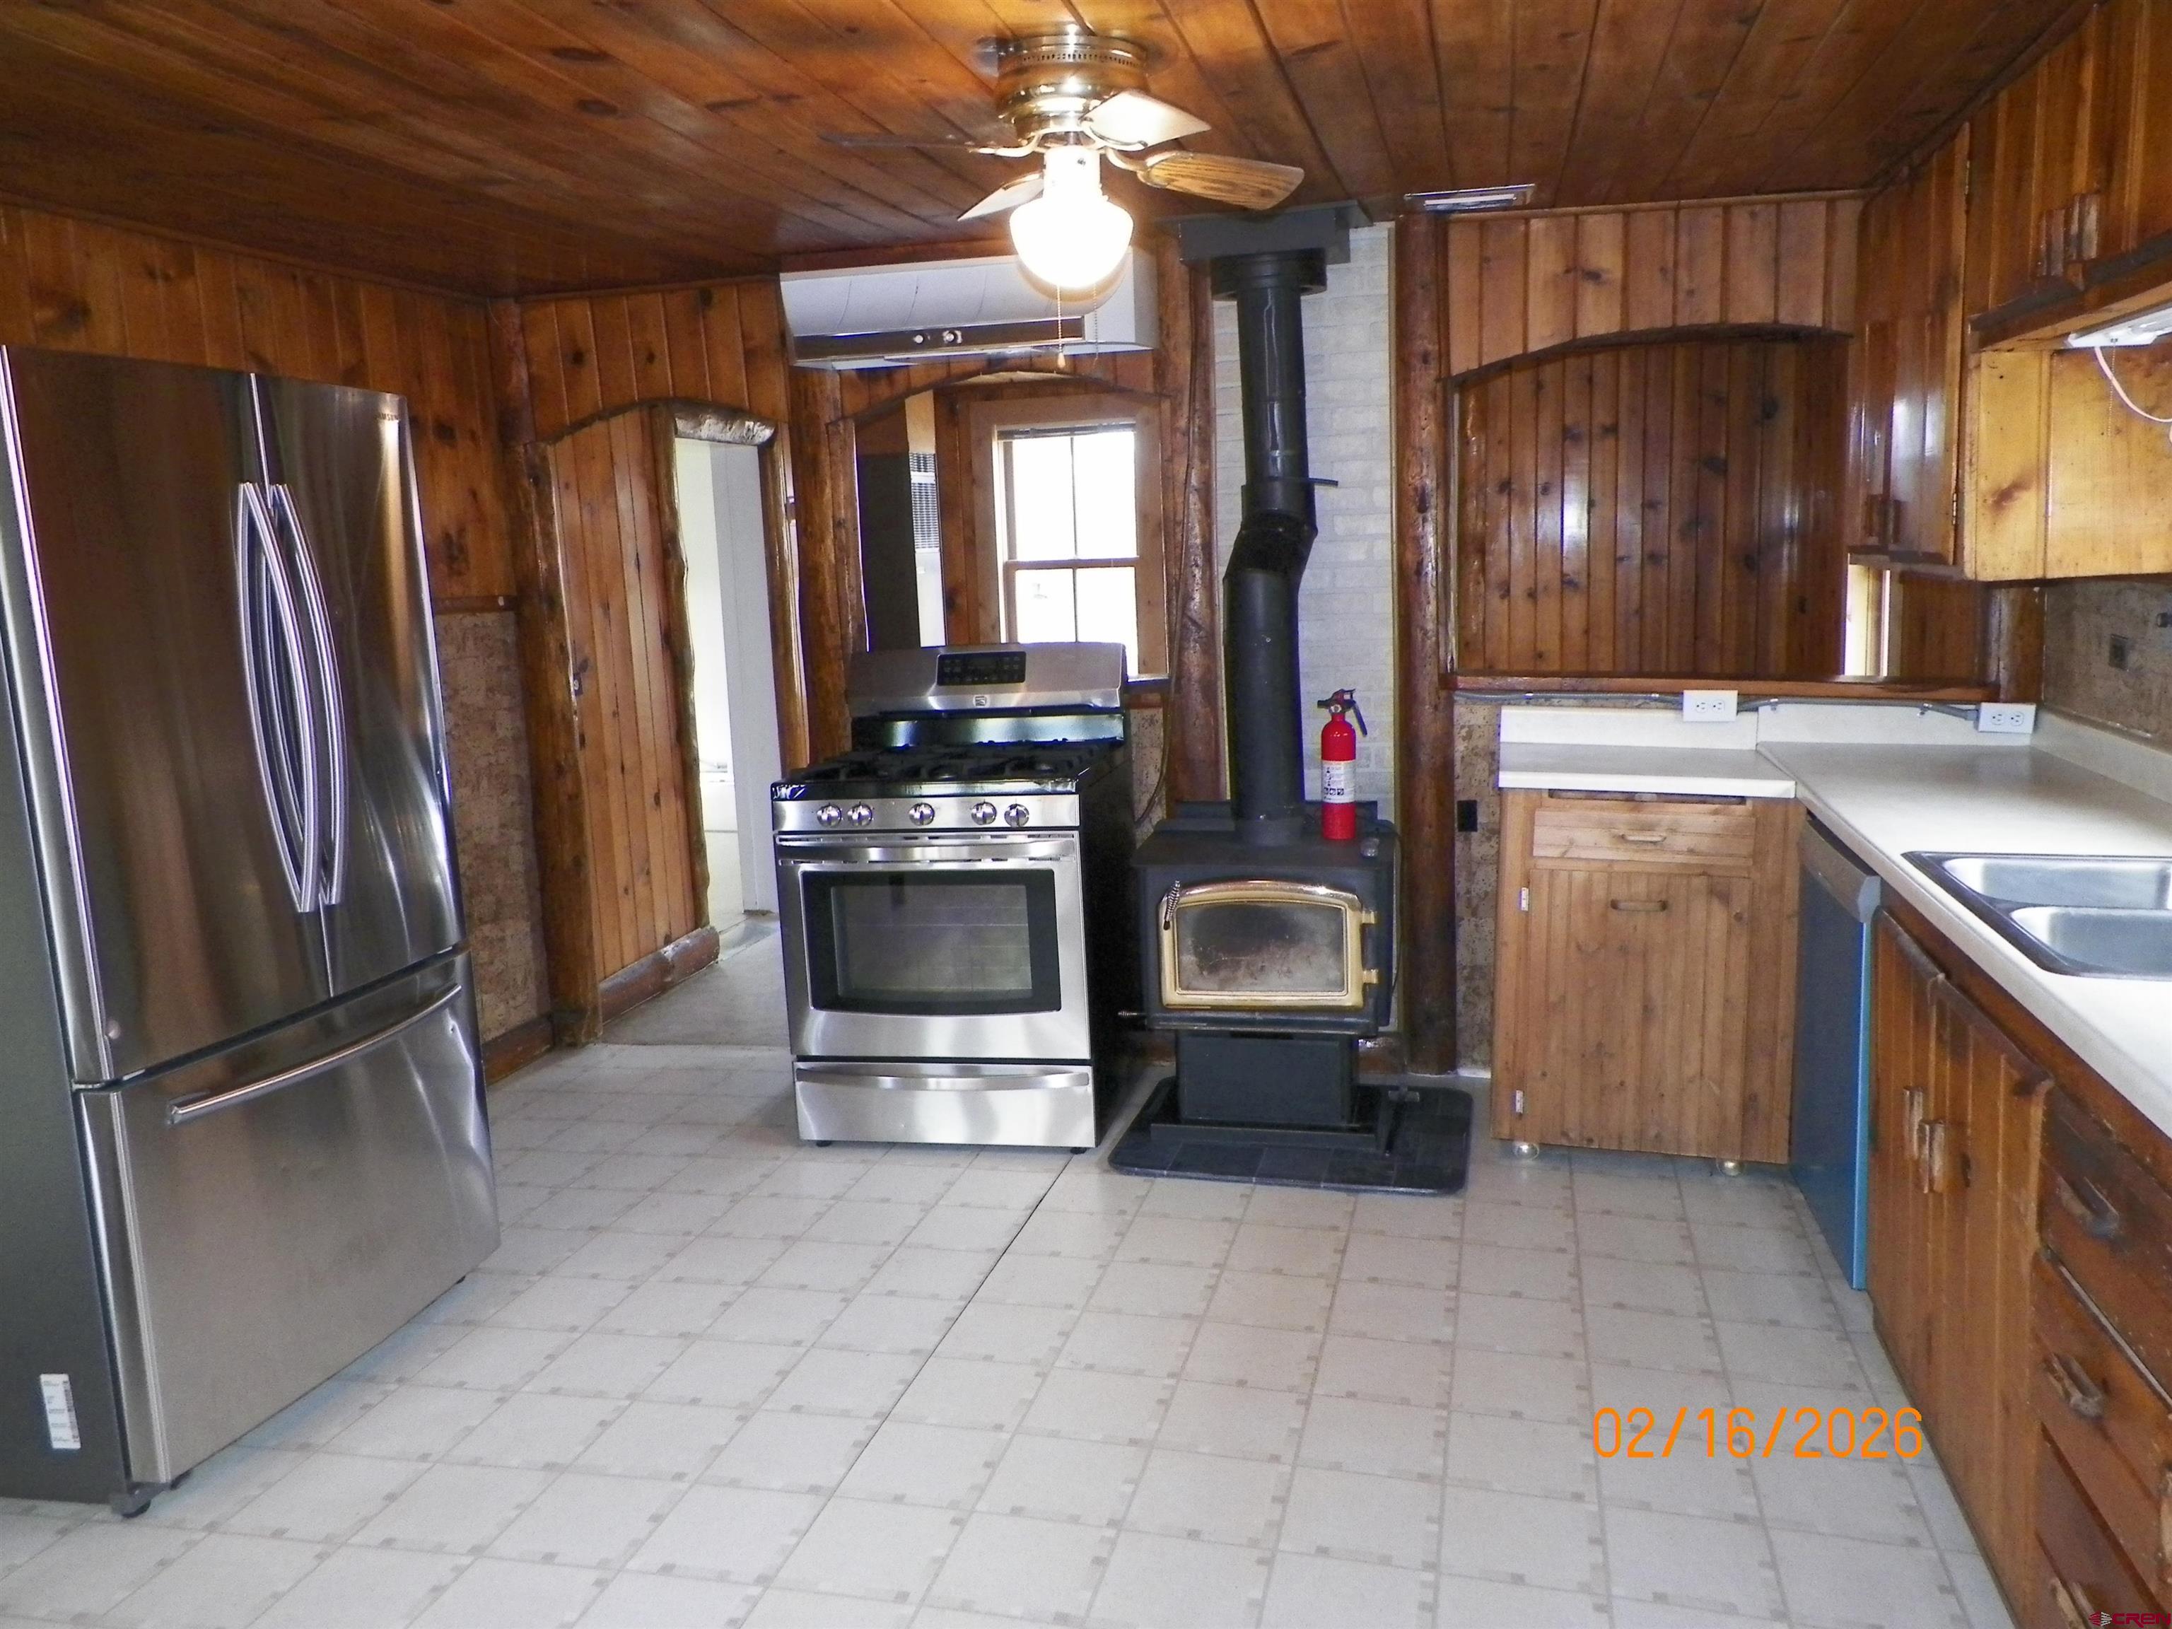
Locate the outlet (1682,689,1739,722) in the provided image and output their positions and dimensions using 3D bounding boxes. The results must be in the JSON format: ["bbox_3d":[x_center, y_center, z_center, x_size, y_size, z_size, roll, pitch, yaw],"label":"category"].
[{"bbox_3d":[1.579,-0.272,3.968,0.127,0.074,0.040,1,9,15],"label":"outlet"}]

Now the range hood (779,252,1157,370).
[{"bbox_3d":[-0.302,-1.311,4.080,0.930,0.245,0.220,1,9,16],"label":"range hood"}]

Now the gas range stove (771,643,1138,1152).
[{"bbox_3d":[-0.316,0.195,4.087,0.753,1.190,0.684,0,9,9],"label":"gas range stove"}]

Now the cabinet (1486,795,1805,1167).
[{"bbox_3d":[1.333,0.328,3.825,0.639,0.833,0.595,1,9,15],"label":"cabinet"}]

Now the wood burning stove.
[{"bbox_3d":[0.441,-0.334,3.848,0.595,2.201,0.615,1,9,15],"label":"wood burning stove"}]

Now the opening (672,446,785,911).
[{"bbox_3d":[-1.354,-0.434,5.977,0.139,1.933,0.684,1,9,15],"label":"opening"}]

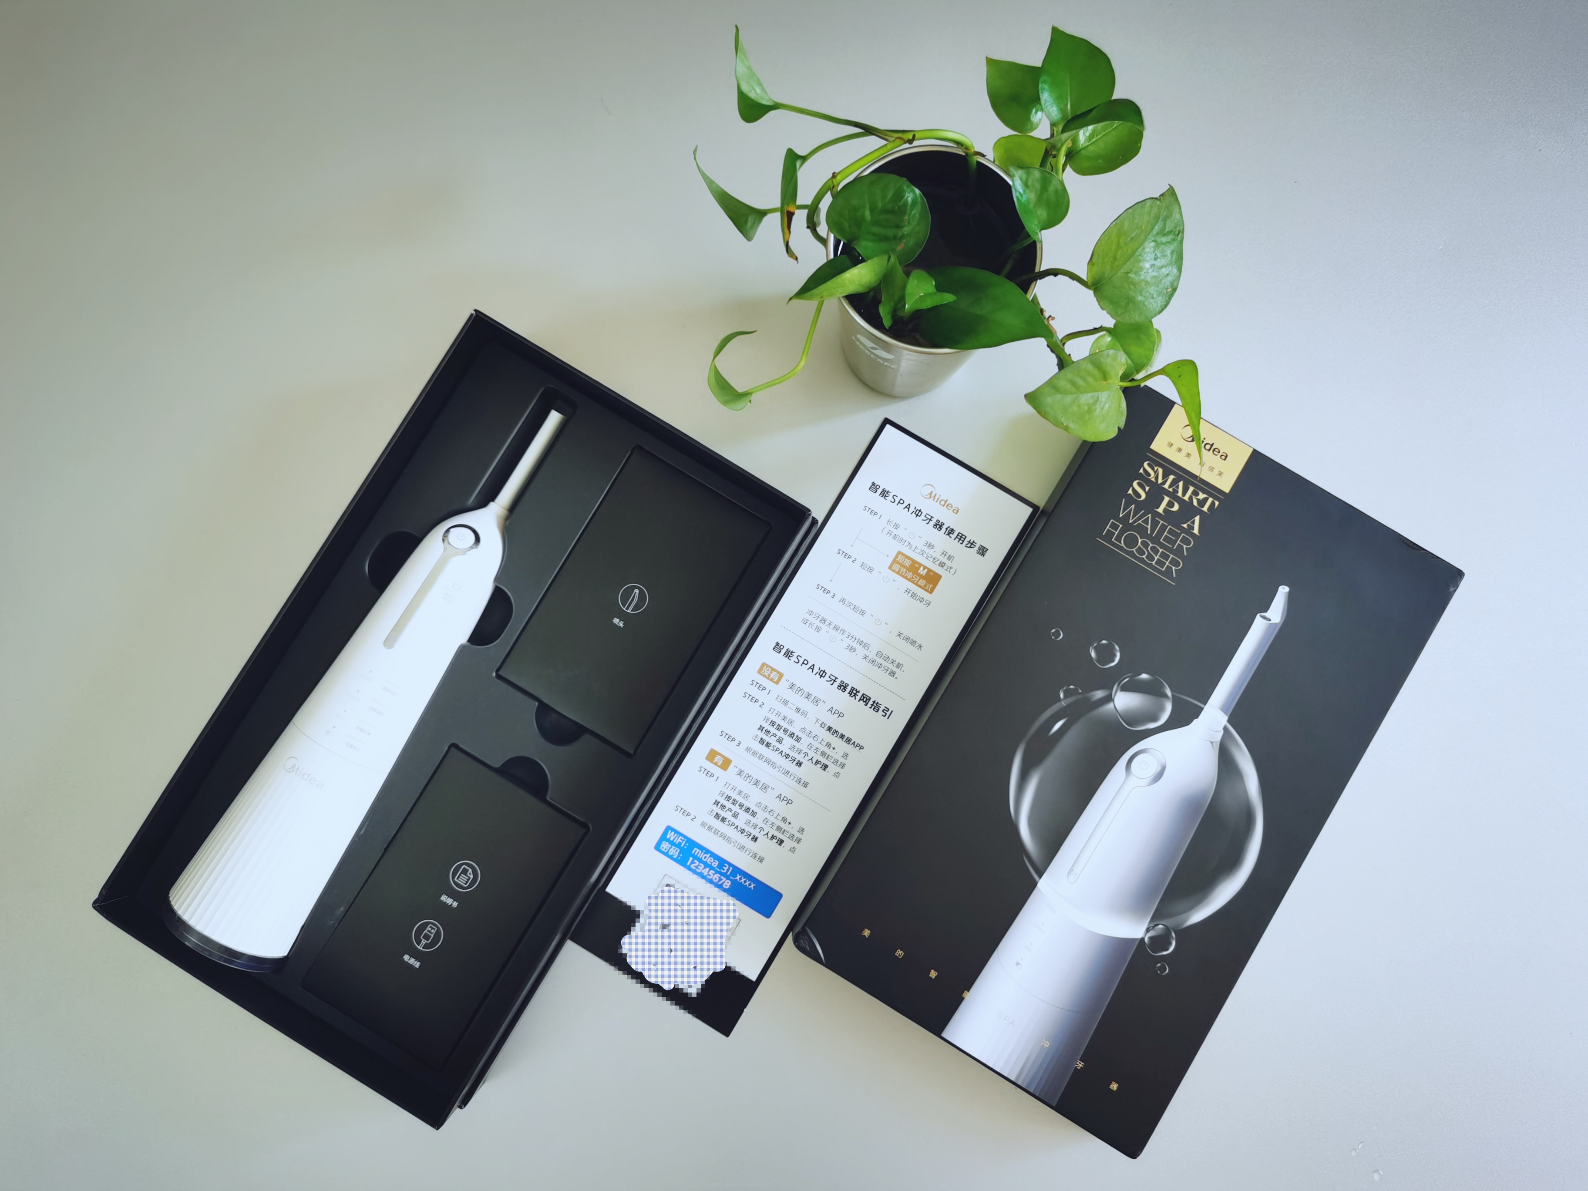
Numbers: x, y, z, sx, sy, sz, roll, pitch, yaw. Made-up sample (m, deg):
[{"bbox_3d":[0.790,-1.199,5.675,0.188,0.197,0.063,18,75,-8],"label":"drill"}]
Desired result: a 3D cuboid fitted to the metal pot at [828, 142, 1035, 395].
[{"bbox_3d":[0.056,-0.134,0.557,0.087,0.117,0.087,0,84,0],"label":"metal pot"}]

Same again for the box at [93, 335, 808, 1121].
[{"bbox_3d":[-0.142,0.051,0.560,0.172,0.076,0.299,31,85,3],"label":"box"}]

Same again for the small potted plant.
[{"bbox_3d":[0.066,-0.142,0.541,0.210,0.150,0.170,0,84,0],"label":"small potted plant"}]

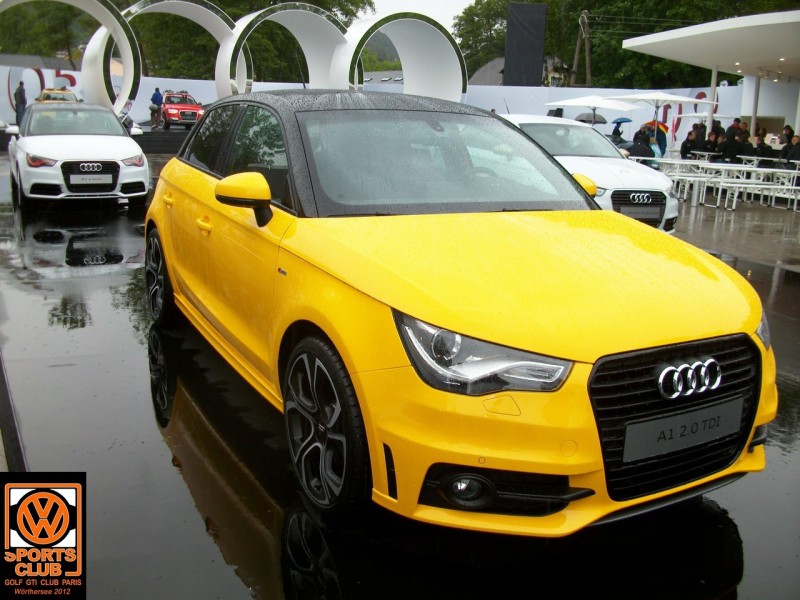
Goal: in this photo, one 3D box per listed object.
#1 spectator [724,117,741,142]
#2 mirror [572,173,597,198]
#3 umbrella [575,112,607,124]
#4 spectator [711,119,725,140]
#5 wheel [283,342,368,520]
[{"bbox_3d":[9.295,-4.211,22.098,0.520,1.770,0.360,-2,13,-17],"label":"spectator"},{"bbox_3d":[0.901,-0.528,3.880,0.210,0.180,0.150,-5,16,-29],"label":"mirror"},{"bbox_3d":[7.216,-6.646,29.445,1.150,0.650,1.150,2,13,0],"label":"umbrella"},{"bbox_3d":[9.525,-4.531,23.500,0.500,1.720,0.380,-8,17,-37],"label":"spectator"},{"bbox_3d":[-0.183,0.411,2.598,0.220,0.610,0.610,-5,16,-29],"label":"wheel"}]

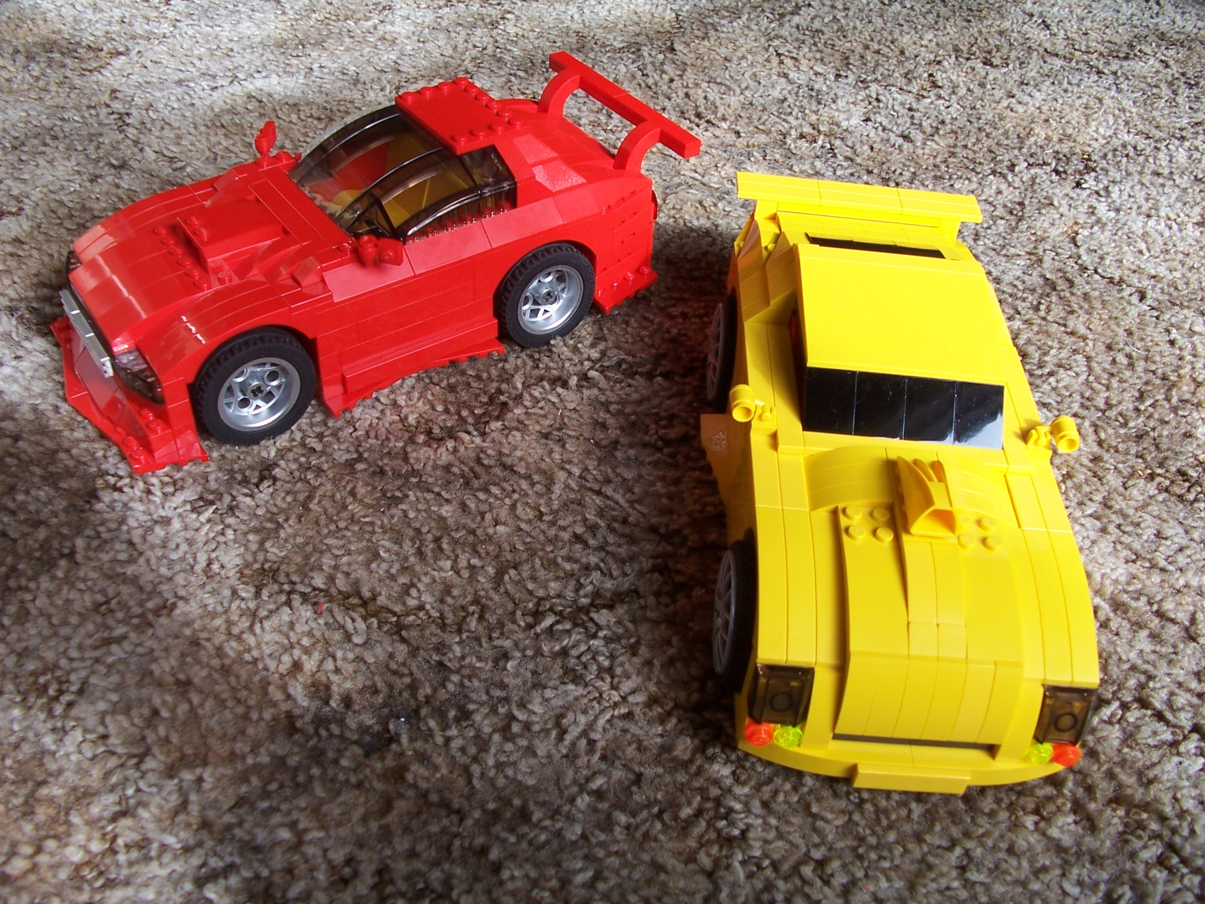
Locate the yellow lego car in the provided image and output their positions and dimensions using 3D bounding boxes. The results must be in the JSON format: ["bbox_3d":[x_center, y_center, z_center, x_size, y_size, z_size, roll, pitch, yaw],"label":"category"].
[{"bbox_3d":[0.095,-0.006,0.415,0.112,0.082,0.238,5,44,-2],"label":"yellow lego car"}]

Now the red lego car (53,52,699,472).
[{"bbox_3d":[-0.090,-0.086,0.471,0.246,0.079,0.112,-24,48,-27],"label":"red lego car"}]

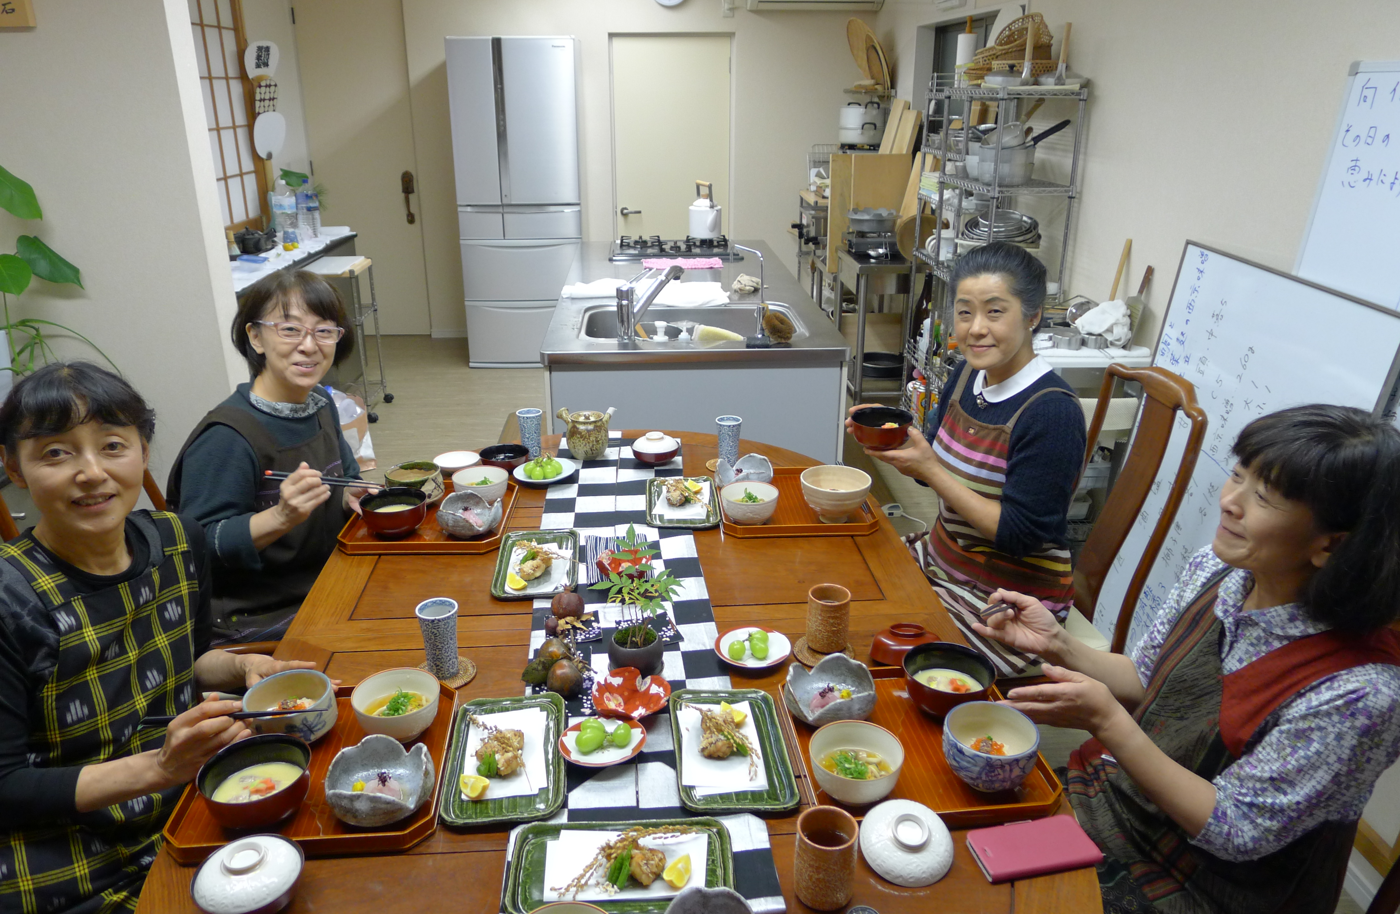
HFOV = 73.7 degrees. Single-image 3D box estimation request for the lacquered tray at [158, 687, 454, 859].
[{"bbox_3d":[-0.485,0.399,1.222,0.309,0.024,0.303,-2,22,-5],"label":"lacquered tray"}]

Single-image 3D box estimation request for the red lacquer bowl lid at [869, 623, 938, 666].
[{"bbox_3d":[0.322,0.287,1.448,0.114,0.044,0.114,0,7,0],"label":"red lacquer bowl lid"}]

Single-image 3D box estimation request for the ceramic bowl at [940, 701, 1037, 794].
[{"bbox_3d":[0.368,0.380,1.198,0.120,0.075,0.120,0,21,0],"label":"ceramic bowl"}]

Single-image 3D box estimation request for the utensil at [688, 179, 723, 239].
[{"bbox_3d":[0.039,-1.170,4.385,0.155,0.265,0.200,-13,25,-30],"label":"utensil"}]

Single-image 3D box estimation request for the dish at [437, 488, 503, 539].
[{"bbox_3d":[-0.460,0.123,1.873,0.130,0.066,0.130,0,21,0],"label":"dish"}]

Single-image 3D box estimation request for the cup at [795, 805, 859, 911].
[{"bbox_3d":[0.141,0.446,1.038,0.067,0.088,0.067,0,21,0],"label":"cup"}]

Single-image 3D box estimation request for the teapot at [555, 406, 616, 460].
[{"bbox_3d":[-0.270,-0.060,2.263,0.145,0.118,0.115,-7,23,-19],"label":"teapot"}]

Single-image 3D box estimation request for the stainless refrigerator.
[{"bbox_3d":[-1.045,-1.524,5.639,0.685,1.818,0.700,-1,21,-4],"label":"stainless refrigerator"}]

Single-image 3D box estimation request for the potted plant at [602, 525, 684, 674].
[{"bbox_3d":[-0.096,0.211,1.412,0.140,0.236,0.125,0,21,0],"label":"potted plant"}]

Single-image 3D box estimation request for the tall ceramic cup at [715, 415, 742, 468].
[{"bbox_3d":[0.068,-0.033,2.190,0.061,0.113,0.061,0,21,0],"label":"tall ceramic cup"}]

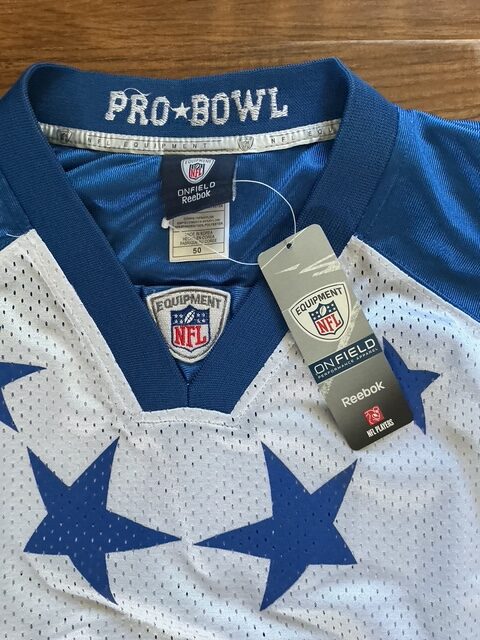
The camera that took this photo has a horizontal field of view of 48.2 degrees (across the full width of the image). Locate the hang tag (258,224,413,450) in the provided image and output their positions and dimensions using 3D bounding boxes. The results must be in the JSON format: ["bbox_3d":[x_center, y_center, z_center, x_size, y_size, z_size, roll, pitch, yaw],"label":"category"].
[{"bbox_3d":[0.064,0.011,0.355,0.046,0.002,0.143,-26,88,-1],"label":"hang tag"}]

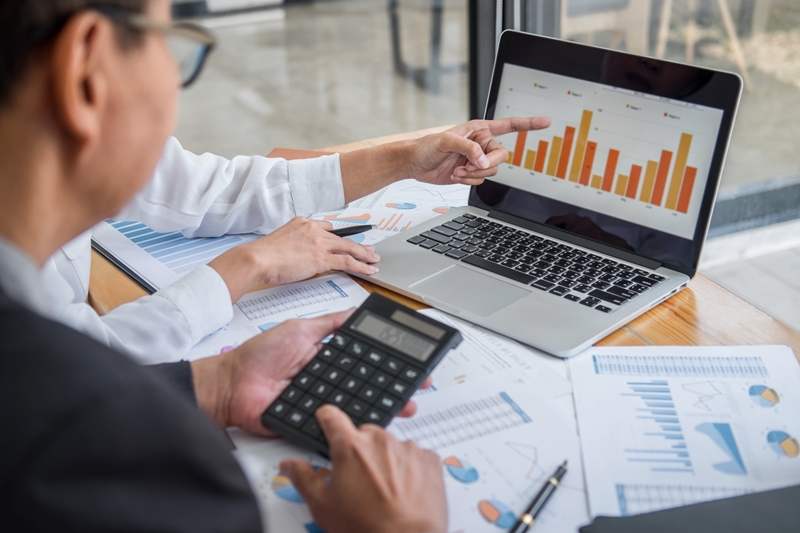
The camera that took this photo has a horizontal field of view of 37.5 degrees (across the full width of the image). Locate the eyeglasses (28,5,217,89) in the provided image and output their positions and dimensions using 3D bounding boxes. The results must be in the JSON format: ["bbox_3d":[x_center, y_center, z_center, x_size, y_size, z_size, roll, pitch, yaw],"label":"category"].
[{"bbox_3d":[-0.203,-0.137,0.689,0.142,0.046,0.137,14,7,31],"label":"eyeglasses"}]

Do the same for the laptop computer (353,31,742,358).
[{"bbox_3d":[0.138,-0.093,1.230,0.314,0.215,0.288,21,33,40],"label":"laptop computer"}]

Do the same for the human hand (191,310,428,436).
[{"bbox_3d":[-0.078,0.094,1.018,0.195,0.062,0.108,1,40,7],"label":"human hand"}]

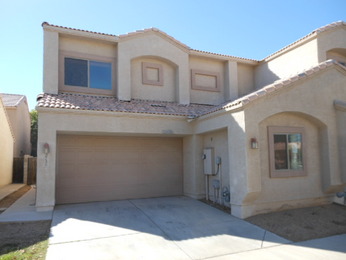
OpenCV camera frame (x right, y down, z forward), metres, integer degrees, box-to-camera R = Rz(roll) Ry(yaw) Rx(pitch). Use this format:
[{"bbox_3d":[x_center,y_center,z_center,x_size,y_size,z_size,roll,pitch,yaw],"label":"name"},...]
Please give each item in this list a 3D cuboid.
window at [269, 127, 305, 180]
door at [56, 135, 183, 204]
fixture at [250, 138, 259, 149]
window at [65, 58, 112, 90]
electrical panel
[{"bbox_3d":[3.466,0.664,7.499,1.380,1.480,0.100,1,-6,-21],"label":"window"},{"bbox_3d":[-1.845,1.468,9.709,4.870,2.460,0.080,1,-6,-21],"label":"door"},{"bbox_3d":[2.170,0.359,6.674,0.170,0.300,0.180,1,-6,-21],"label":"fixture"},{"bbox_3d":[-3.302,-2.198,9.868,1.820,1.150,0.100,1,-6,-21],"label":"window"},{"bbox_3d":[1.270,1.118,8.789,0.180,0.890,0.500,1,-6,-21],"label":"electrical panel"}]

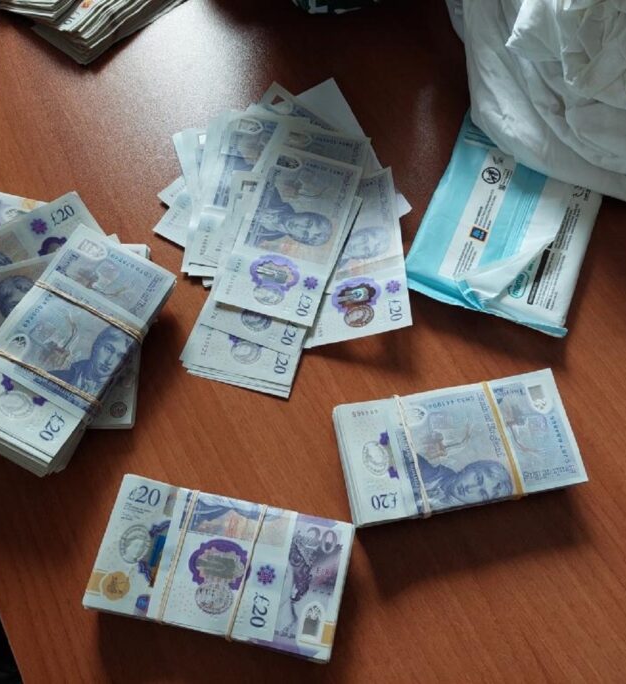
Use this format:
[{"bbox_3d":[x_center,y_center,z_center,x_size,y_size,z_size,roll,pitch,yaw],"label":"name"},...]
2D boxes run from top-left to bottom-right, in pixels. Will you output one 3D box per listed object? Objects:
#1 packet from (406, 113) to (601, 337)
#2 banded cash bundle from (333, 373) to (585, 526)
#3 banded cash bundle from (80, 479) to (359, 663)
[{"bbox_3d":[0.150,-0.097,0.466,0.113,0.026,0.172,19,69,8],"label":"packet"},{"bbox_3d":[0.089,0.067,0.399,0.142,0.029,0.075,-10,68,-4],"label":"banded cash bundle"},{"bbox_3d":[-0.051,0.131,0.372,0.140,0.029,0.075,11,68,4],"label":"banded cash bundle"}]

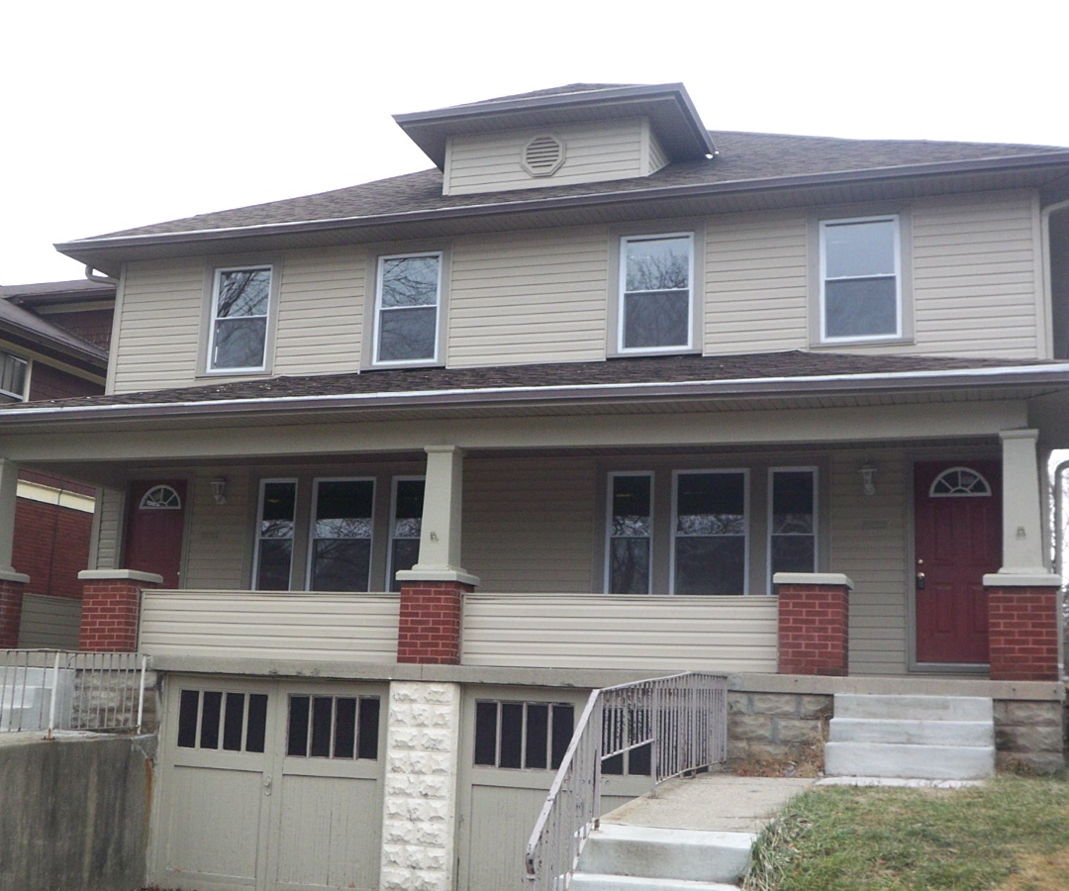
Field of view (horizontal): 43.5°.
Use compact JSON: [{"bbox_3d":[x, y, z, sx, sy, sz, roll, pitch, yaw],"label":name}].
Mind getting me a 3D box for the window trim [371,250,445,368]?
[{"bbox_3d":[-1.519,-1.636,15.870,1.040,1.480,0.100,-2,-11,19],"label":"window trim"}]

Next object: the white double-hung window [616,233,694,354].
[{"bbox_3d":[1.348,-1.696,14.918,0.831,1.346,0.110,-2,-11,19],"label":"white double-hung window"}]

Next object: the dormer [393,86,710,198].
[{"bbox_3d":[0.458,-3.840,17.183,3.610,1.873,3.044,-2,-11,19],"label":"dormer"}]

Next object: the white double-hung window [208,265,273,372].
[{"bbox_3d":[-3.637,-1.561,16.595,0.831,1.346,0.110,-2,-11,19],"label":"white double-hung window"}]

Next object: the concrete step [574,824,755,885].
[{"bbox_3d":[0.700,2.146,7.041,0.920,0.190,0.550,-2,-11,19],"label":"concrete step"}]

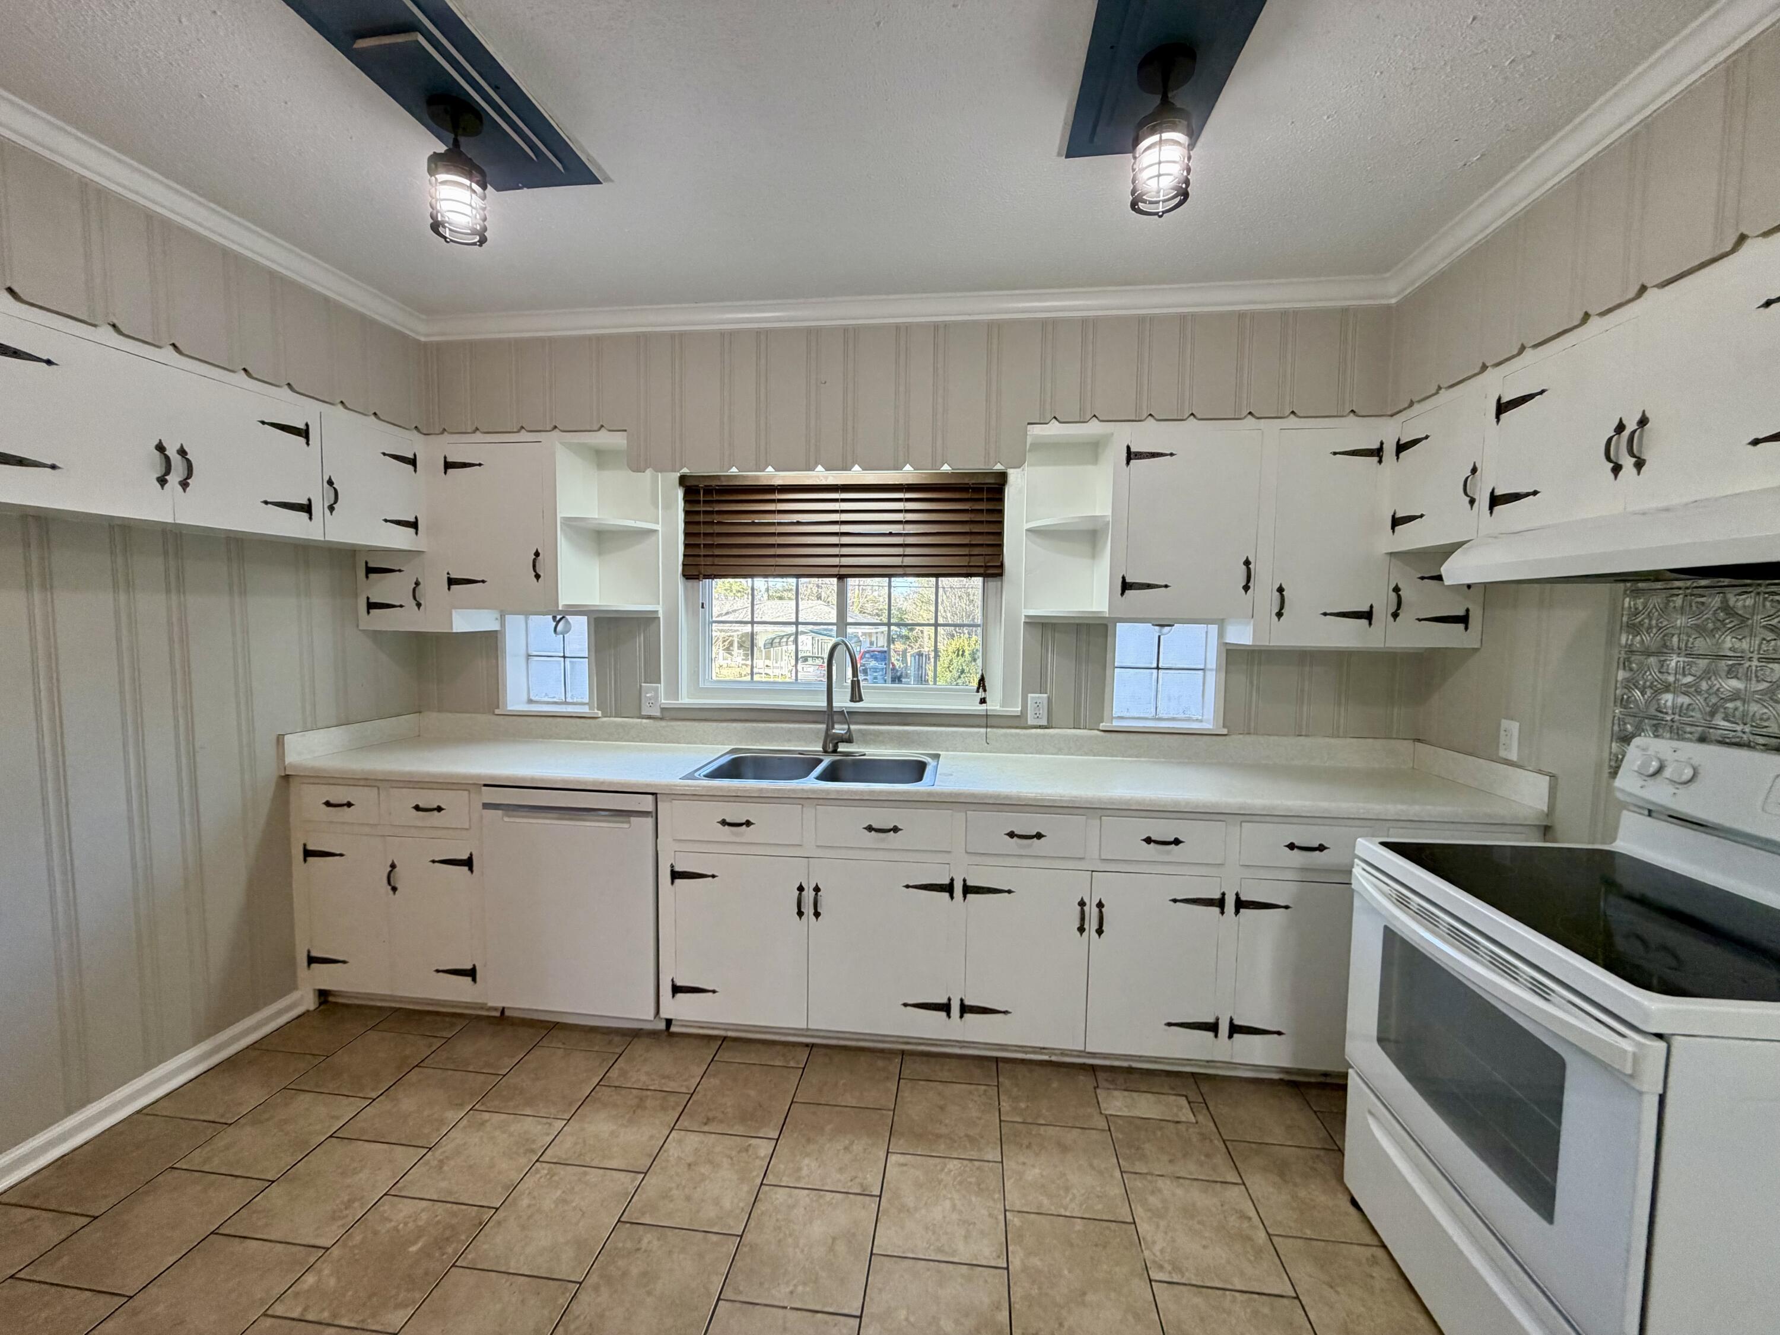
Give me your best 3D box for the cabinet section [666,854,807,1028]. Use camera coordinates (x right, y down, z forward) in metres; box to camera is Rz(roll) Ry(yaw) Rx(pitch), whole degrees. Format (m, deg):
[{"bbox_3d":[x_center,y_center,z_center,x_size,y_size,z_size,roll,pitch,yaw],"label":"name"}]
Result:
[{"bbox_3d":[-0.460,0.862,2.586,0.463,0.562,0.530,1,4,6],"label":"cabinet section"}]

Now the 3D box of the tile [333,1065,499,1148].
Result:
[{"bbox_3d":[-1.376,1.292,2.123,0.304,0.010,0.305,1,5,7],"label":"tile"}]

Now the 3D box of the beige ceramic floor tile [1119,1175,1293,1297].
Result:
[{"bbox_3d":[0.742,1.348,1.721,0.303,0.011,0.306,1,5,7],"label":"beige ceramic floor tile"}]

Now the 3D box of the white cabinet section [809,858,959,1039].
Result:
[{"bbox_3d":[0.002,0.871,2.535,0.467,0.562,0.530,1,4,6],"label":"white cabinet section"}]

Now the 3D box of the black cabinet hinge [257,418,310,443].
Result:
[{"bbox_3d":[-1.830,-0.723,2.180,0.010,0.076,0.163,1,5,7],"label":"black cabinet hinge"}]

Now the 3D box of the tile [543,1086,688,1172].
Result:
[{"bbox_3d":[-0.765,1.305,2.045,0.303,0.011,0.306,1,5,7],"label":"tile"}]

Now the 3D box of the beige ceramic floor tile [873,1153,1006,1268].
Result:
[{"bbox_3d":[0.130,1.334,1.780,0.304,0.010,0.305,1,5,7],"label":"beige ceramic floor tile"}]

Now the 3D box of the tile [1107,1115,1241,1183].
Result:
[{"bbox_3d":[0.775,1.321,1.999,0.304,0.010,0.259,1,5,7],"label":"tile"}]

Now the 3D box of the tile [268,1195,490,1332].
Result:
[{"bbox_3d":[-1.127,1.337,1.626,0.302,0.010,0.304,1,5,7],"label":"tile"}]

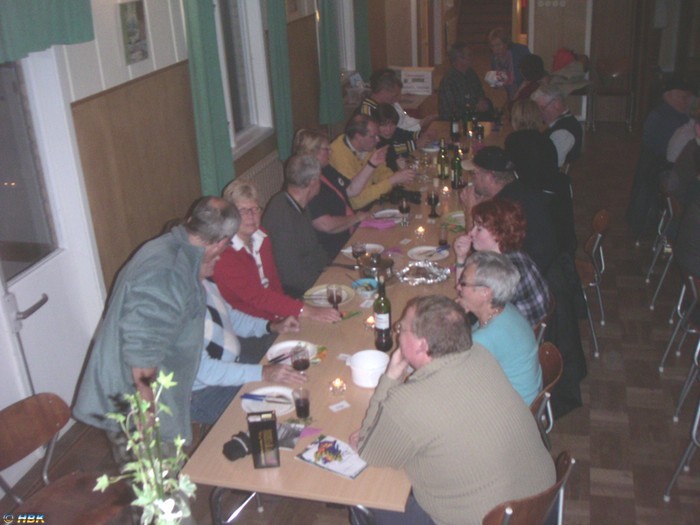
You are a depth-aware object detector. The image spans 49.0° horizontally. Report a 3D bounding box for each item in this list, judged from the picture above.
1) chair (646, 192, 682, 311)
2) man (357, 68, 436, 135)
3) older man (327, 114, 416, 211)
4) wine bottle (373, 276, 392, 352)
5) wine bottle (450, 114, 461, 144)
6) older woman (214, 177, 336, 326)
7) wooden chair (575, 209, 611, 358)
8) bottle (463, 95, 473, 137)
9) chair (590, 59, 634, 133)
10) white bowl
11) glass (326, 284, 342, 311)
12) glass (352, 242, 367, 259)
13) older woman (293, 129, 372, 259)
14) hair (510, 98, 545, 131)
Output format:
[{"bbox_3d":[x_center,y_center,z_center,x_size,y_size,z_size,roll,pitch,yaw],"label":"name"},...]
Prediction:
[{"bbox_3d":[2.290,-0.134,5.119,0.480,0.780,0.460,3,23,14],"label":"chair"},{"bbox_3d":[0.509,-0.830,6.341,0.800,1.340,0.540,3,23,14],"label":"man"},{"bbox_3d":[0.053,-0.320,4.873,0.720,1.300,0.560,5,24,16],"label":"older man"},{"bbox_3d":[0.135,0.210,3.208,0.074,0.322,0.074,3,23,14],"label":"wine bottle"},{"bbox_3d":[0.833,-1.089,6.040,0.075,0.280,0.075,4,24,13],"label":"wine bottle"},{"bbox_3d":[-0.371,0.275,3.780,0.720,1.280,0.530,16,30,38],"label":"older woman"},{"bbox_3d":[1.272,0.064,4.522,0.500,0.800,0.450,7,25,20],"label":"wooden chair"},{"bbox_3d":[0.957,-1.187,6.225,0.077,0.310,0.077,4,24,13],"label":"bottle"},{"bbox_3d":[3.246,-2.070,9.422,0.460,0.790,0.500,4,24,13],"label":"chair"},{"bbox_3d":[0.075,0.421,3.003,0.155,0.092,0.155,-3,22,1],"label":"white bowl"},{"bbox_3d":[-0.066,0.174,3.536,0.074,0.148,0.074,3,24,15],"label":"glass"},{"bbox_3d":[0.050,-0.034,3.779,0.070,0.150,0.070,4,24,13],"label":"glass"},{"bbox_3d":[-0.088,-0.221,4.882,0.720,1.280,0.530,9,26,27],"label":"older woman"},{"bbox_3d":[1.186,-0.989,5.134,0.200,0.240,0.220,-10,23,-15],"label":"hair"}]

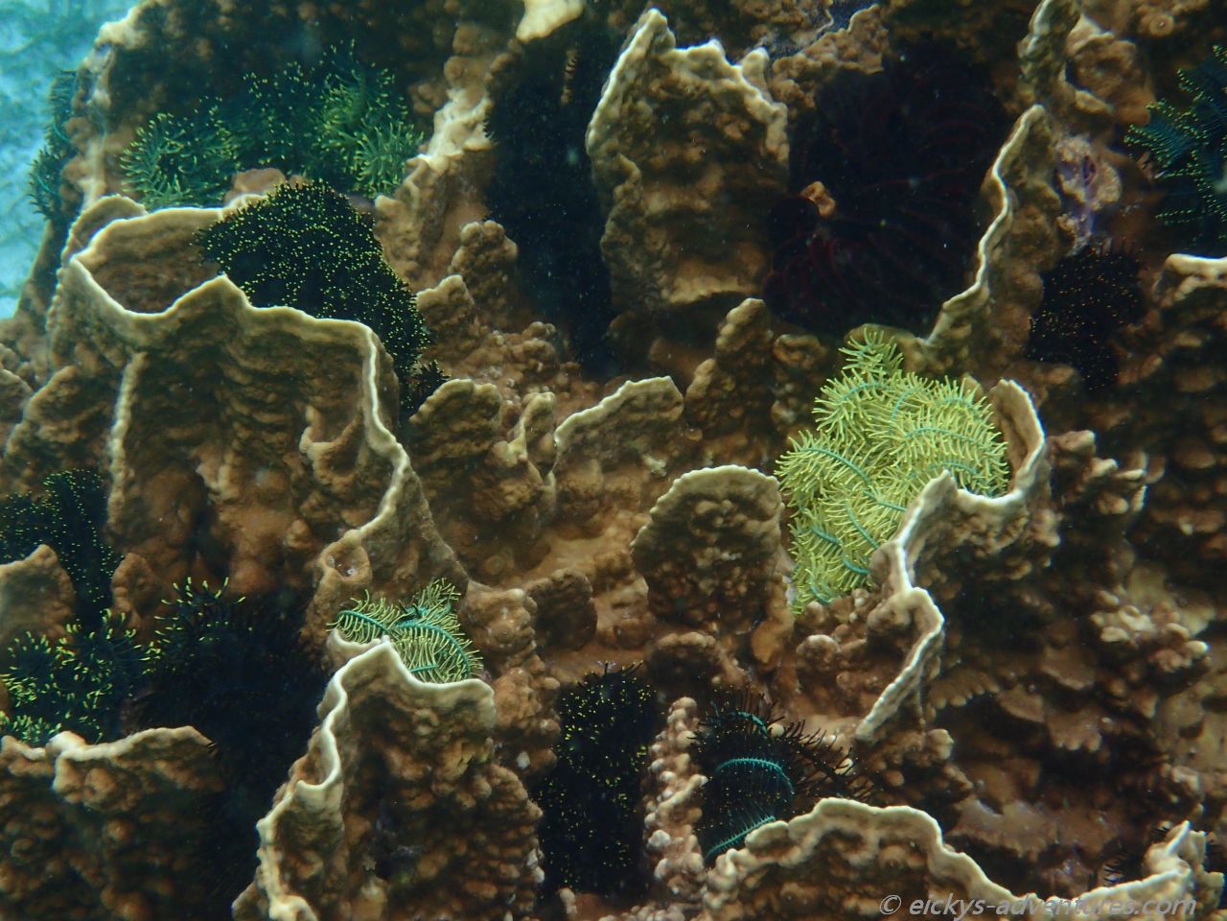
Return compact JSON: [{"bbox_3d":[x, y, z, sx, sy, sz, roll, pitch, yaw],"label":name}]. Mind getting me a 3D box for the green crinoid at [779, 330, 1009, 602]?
[{"bbox_3d":[0.181,0.006,2.300,0.150,0.146,0.113,0,24,0],"label":"green crinoid"}]

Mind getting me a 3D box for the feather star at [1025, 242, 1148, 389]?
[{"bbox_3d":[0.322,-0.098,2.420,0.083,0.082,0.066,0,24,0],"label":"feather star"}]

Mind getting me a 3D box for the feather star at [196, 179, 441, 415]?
[{"bbox_3d":[-0.200,-0.111,2.400,0.166,0.116,0.133,0,24,0],"label":"feather star"}]

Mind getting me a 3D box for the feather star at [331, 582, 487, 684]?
[{"bbox_3d":[-0.134,0.117,2.280,0.097,0.057,0.070,0,24,0],"label":"feather star"}]

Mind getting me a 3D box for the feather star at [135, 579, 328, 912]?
[{"bbox_3d":[-0.242,0.180,2.250,0.123,0.182,0.111,0,24,0],"label":"feather star"}]

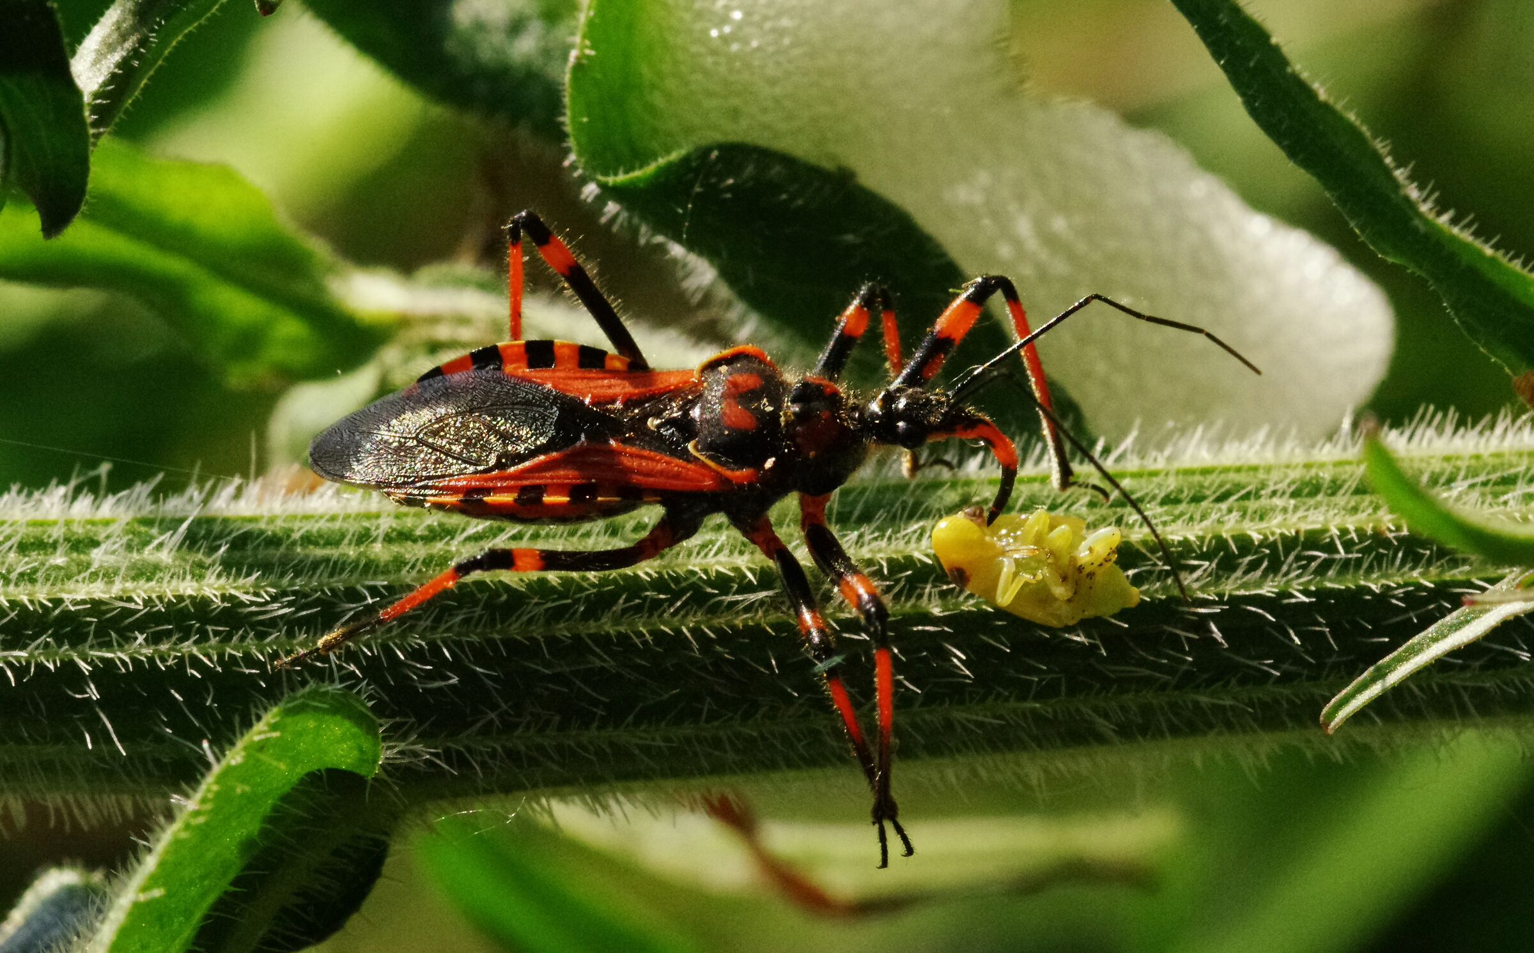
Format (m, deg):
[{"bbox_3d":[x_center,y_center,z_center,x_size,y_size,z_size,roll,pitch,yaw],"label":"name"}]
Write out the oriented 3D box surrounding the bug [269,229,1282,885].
[{"bbox_3d":[0.000,0.001,0.159,0.024,0.008,0.015,-3,50,-2],"label":"bug"}]

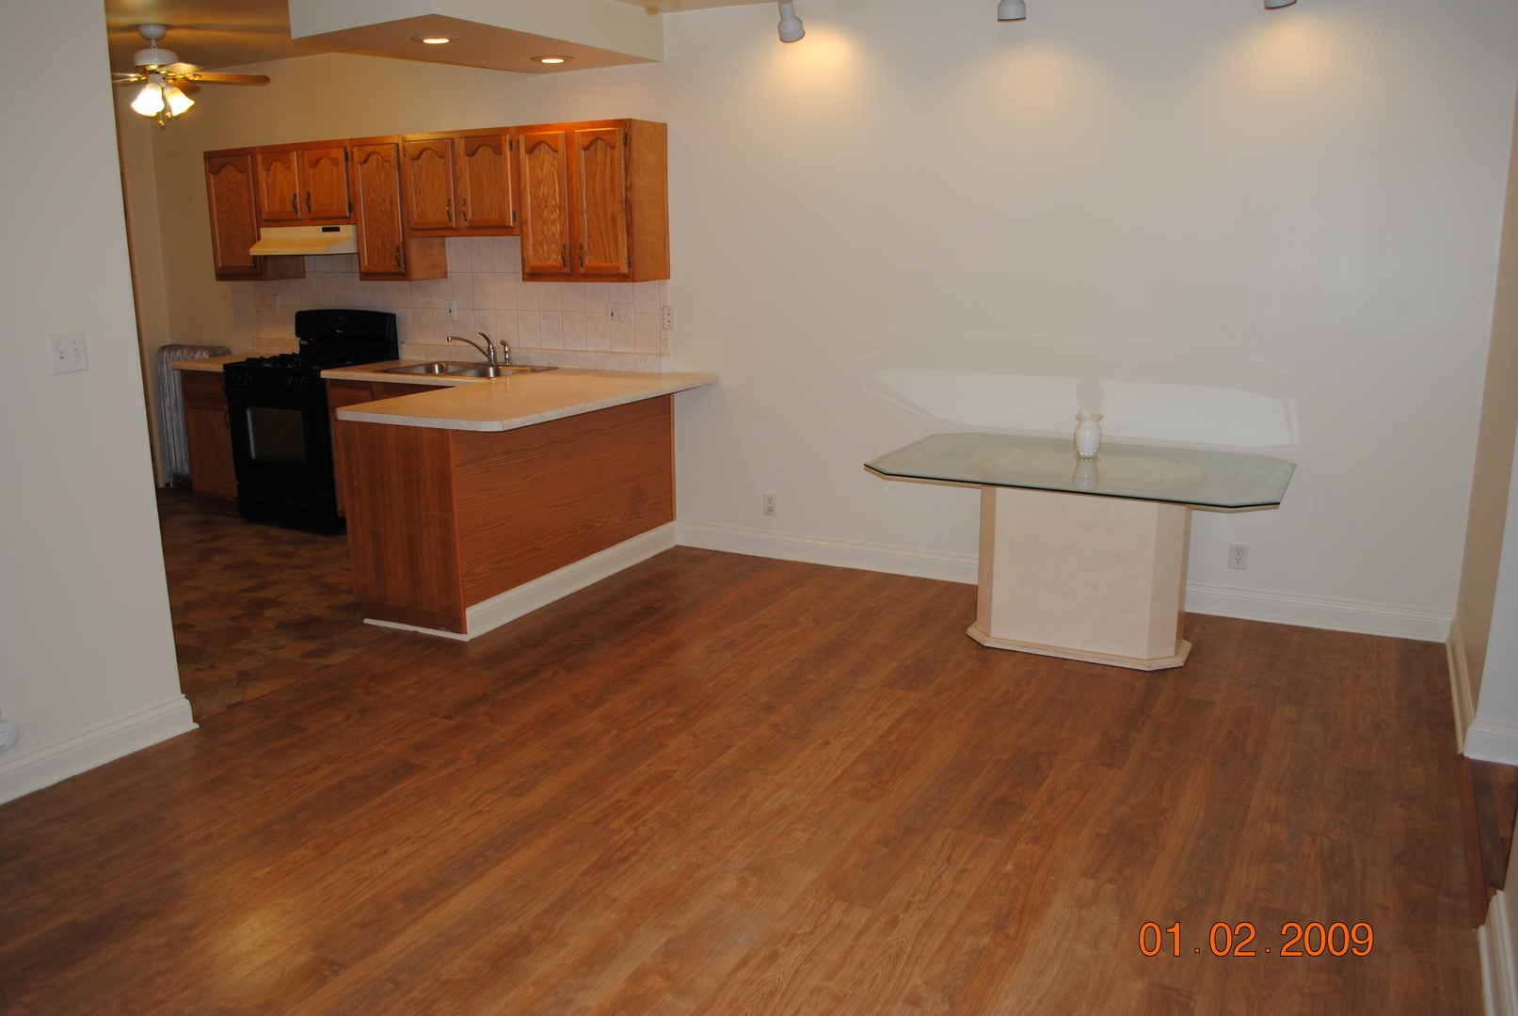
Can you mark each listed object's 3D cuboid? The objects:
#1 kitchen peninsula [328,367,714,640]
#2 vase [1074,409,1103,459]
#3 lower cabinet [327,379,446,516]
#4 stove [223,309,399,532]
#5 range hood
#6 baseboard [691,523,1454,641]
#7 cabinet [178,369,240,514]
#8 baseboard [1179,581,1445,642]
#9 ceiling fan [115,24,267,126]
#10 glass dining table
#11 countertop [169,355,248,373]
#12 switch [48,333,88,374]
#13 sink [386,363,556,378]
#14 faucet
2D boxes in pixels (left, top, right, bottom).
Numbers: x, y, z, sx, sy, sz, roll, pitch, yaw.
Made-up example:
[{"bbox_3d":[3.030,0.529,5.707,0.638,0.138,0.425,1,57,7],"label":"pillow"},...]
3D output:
[{"bbox_3d":[-0.984,-0.099,5.303,0.903,0.909,1.646,6,15,26],"label":"kitchen peninsula"},{"bbox_3d":[1.335,-0.299,4.605,0.118,0.185,0.118,6,15,27],"label":"vase"},{"bbox_3d":[-1.678,-0.288,6.269,1.231,0.857,0.591,6,15,28],"label":"lower cabinet"},{"bbox_3d":[-2.534,-0.527,6.574,0.783,1.192,0.667,6,15,26],"label":"stove"},{"bbox_3d":[-2.504,-1.516,6.463,0.773,0.156,0.475,6,15,26],"label":"range hood"},{"bbox_3d":[1.148,0.306,5.222,3.555,0.132,0.018,6,15,26],"label":"baseboard"},{"bbox_3d":[-3.067,-0.441,6.937,0.449,0.869,0.621,6,15,26],"label":"cabinet"},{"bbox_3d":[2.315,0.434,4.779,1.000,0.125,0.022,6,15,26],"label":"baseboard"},{"bbox_3d":[-3.025,-2.175,5.745,1.060,0.485,1.060,6,15,27],"label":"ceiling fan"},{"bbox_3d":[1.242,0.182,4.455,1.491,0.724,1.040,6,15,26],"label":"glass dining table"},{"bbox_3d":[-3.167,-0.893,7.013,0.510,0.040,0.650,6,15,27],"label":"countertop"},{"bbox_3d":[-2.074,-0.463,3.425,0.014,0.115,0.114,6,15,27],"label":"switch"},{"bbox_3d":[-1.610,-0.680,6.262,0.830,0.160,0.560,6,15,27],"label":"sink"},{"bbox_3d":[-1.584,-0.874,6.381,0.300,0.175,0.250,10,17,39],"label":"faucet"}]

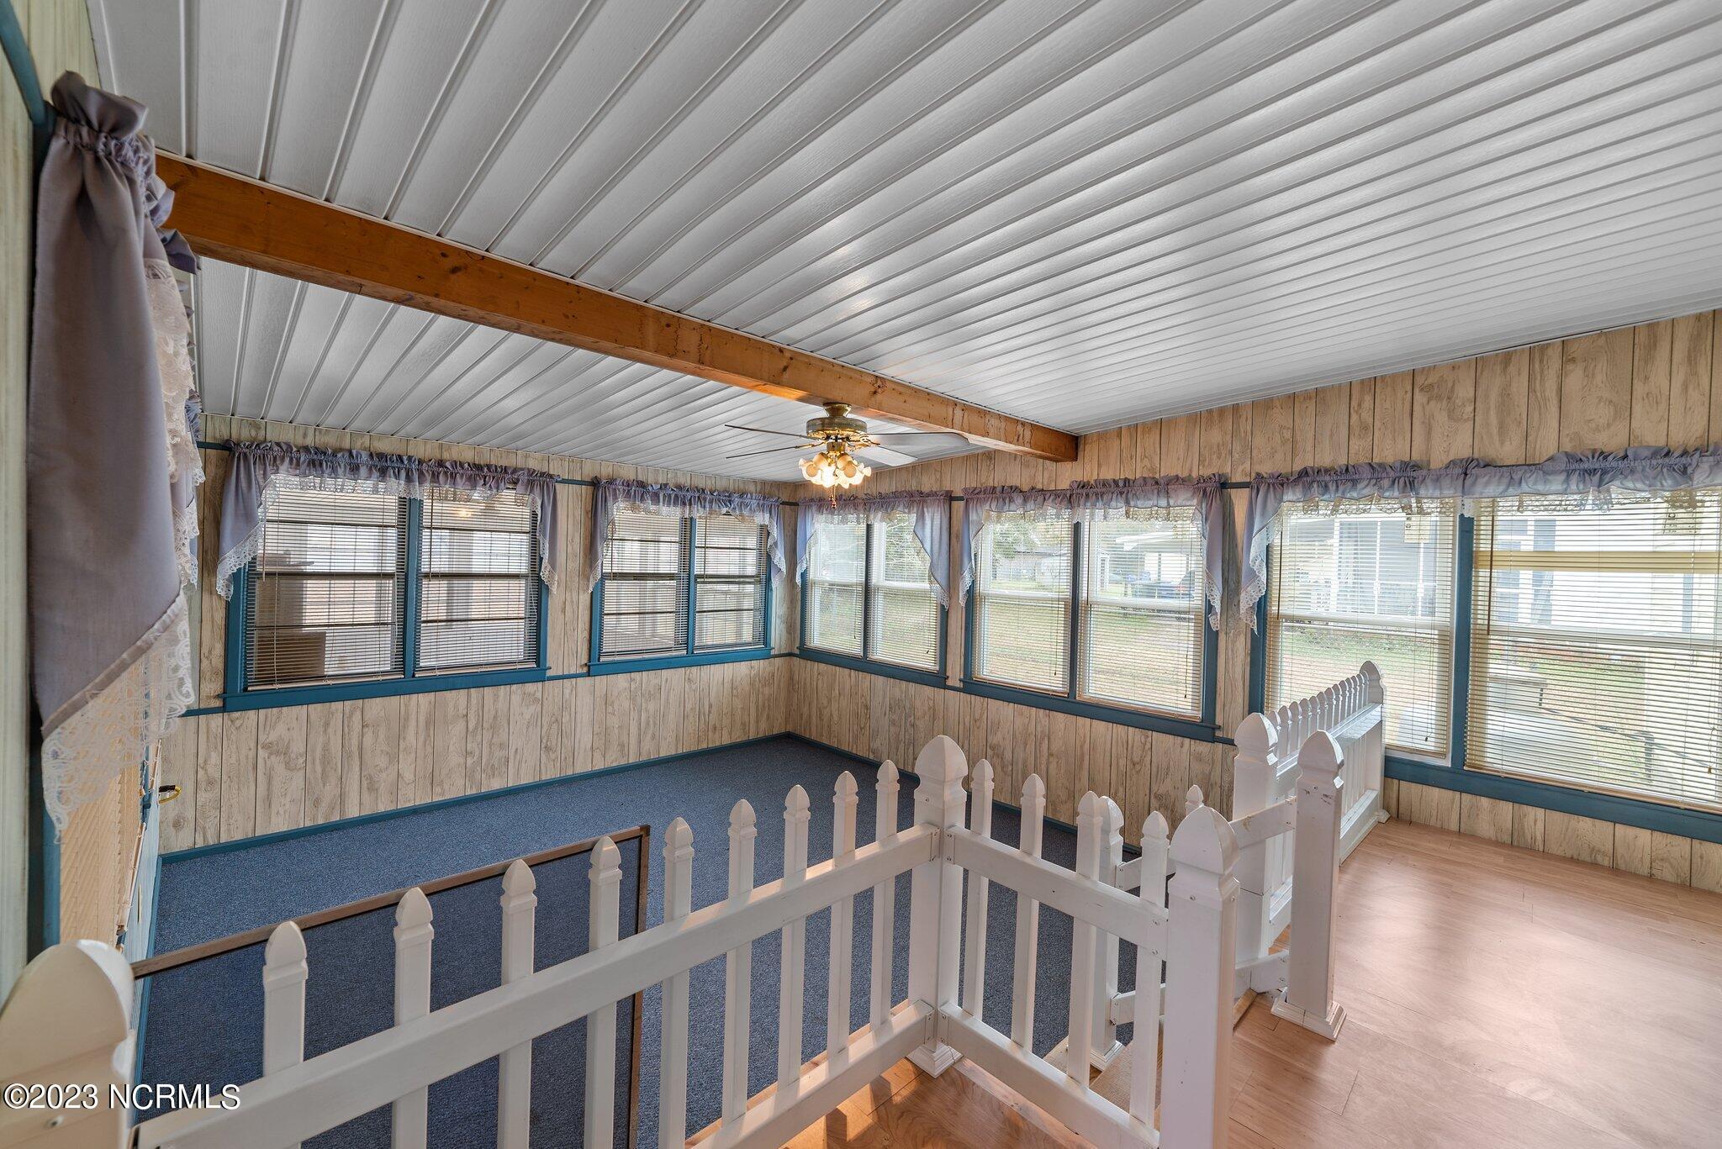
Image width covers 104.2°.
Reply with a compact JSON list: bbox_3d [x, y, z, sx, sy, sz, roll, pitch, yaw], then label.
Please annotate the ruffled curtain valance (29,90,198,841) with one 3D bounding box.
[{"bbox_3d":[-1.556,-0.191,1.470,0.130,0.901,1.821,0,2,-45],"label":"ruffled curtain valance"}]

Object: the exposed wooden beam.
[{"bbox_3d":[-0.174,-0.864,3.070,4.334,0.178,0.146,0,2,-43],"label":"exposed wooden beam"}]

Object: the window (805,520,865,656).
[{"bbox_3d":[-0.239,0.068,6.321,0.090,1.321,0.860,0,2,-43],"label":"window"}]

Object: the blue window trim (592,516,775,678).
[{"bbox_3d":[-1.521,0.082,6.005,1.819,1.494,0.090,0,2,-43],"label":"blue window trim"}]

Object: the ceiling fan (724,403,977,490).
[{"bbox_3d":[-0.120,-0.588,3.131,1.350,0.373,1.350,2,2,35],"label":"ceiling fan"}]

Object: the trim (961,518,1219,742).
[{"bbox_3d":[1.440,0.196,4.517,0.090,1.494,1.880,0,2,-43],"label":"trim"}]

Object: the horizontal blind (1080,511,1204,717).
[{"bbox_3d":[1.755,0.183,4.196,0.090,1.348,0.789,0,2,-43],"label":"horizontal blind"}]

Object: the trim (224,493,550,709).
[{"bbox_3d":[-3.069,0.071,4.552,1.842,1.494,0.090,0,2,-43],"label":"trim"}]

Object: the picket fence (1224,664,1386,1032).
[{"bbox_3d":[1.863,0.802,2.534,2.088,0.771,0.321,0,2,-43],"label":"picket fence"}]

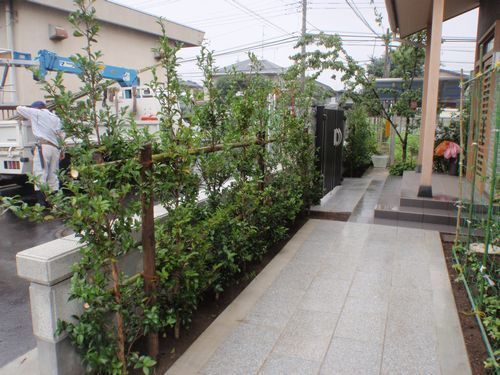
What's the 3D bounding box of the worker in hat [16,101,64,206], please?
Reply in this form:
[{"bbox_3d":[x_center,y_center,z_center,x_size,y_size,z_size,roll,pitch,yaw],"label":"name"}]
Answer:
[{"bbox_3d":[-3.420,-0.555,6.600,0.740,1.640,0.500,-6,12,-30],"label":"worker in hat"}]

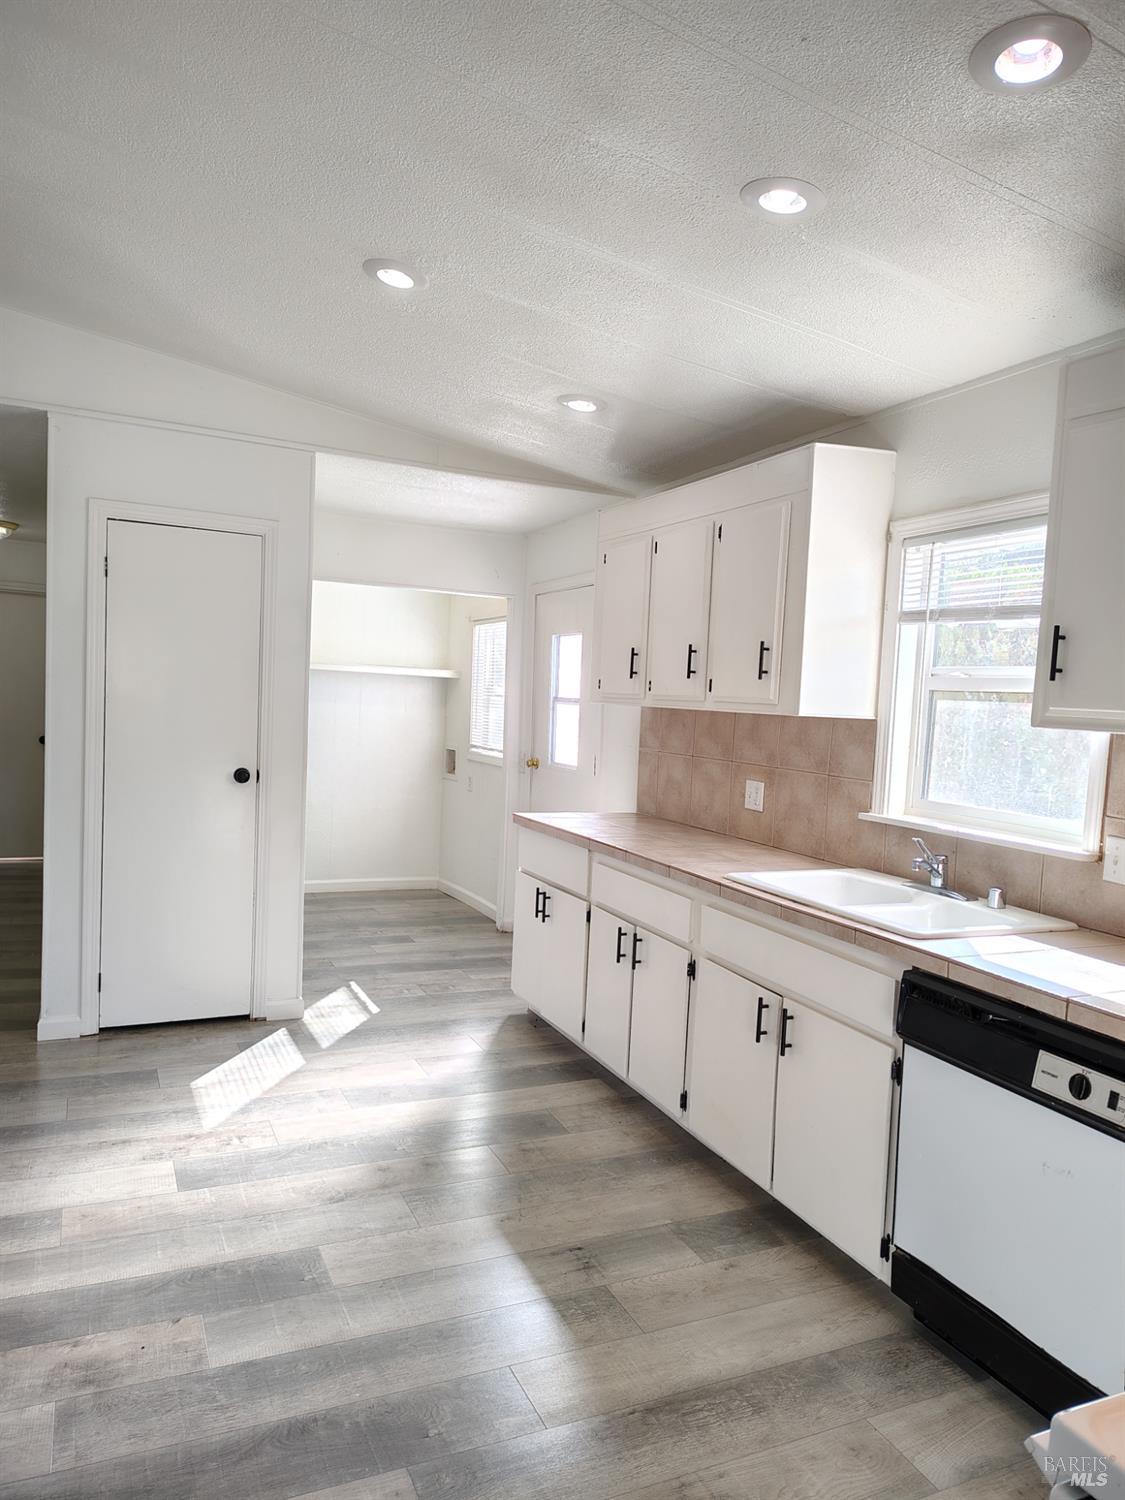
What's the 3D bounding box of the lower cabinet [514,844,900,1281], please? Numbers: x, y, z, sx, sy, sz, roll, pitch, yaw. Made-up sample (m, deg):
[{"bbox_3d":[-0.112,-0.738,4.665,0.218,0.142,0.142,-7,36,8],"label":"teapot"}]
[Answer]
[{"bbox_3d":[0.571,0.844,3.688,0.645,0.835,2.454,1,3,-24],"label":"lower cabinet"}]

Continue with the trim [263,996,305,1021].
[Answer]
[{"bbox_3d":[-1.205,1.126,4.525,0.155,0.091,0.018,1,3,-24],"label":"trim"}]

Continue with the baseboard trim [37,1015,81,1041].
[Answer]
[{"bbox_3d":[-2.012,1.113,4.161,0.151,0.091,0.018,1,3,-24],"label":"baseboard trim"}]

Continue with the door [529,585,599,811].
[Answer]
[{"bbox_3d":[0.007,0.120,5.828,0.047,2.029,0.886,1,3,-24],"label":"door"}]

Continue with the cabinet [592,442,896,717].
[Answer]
[{"bbox_3d":[0.609,-0.584,4.050,0.322,0.864,1.519,1,3,-24],"label":"cabinet"}]

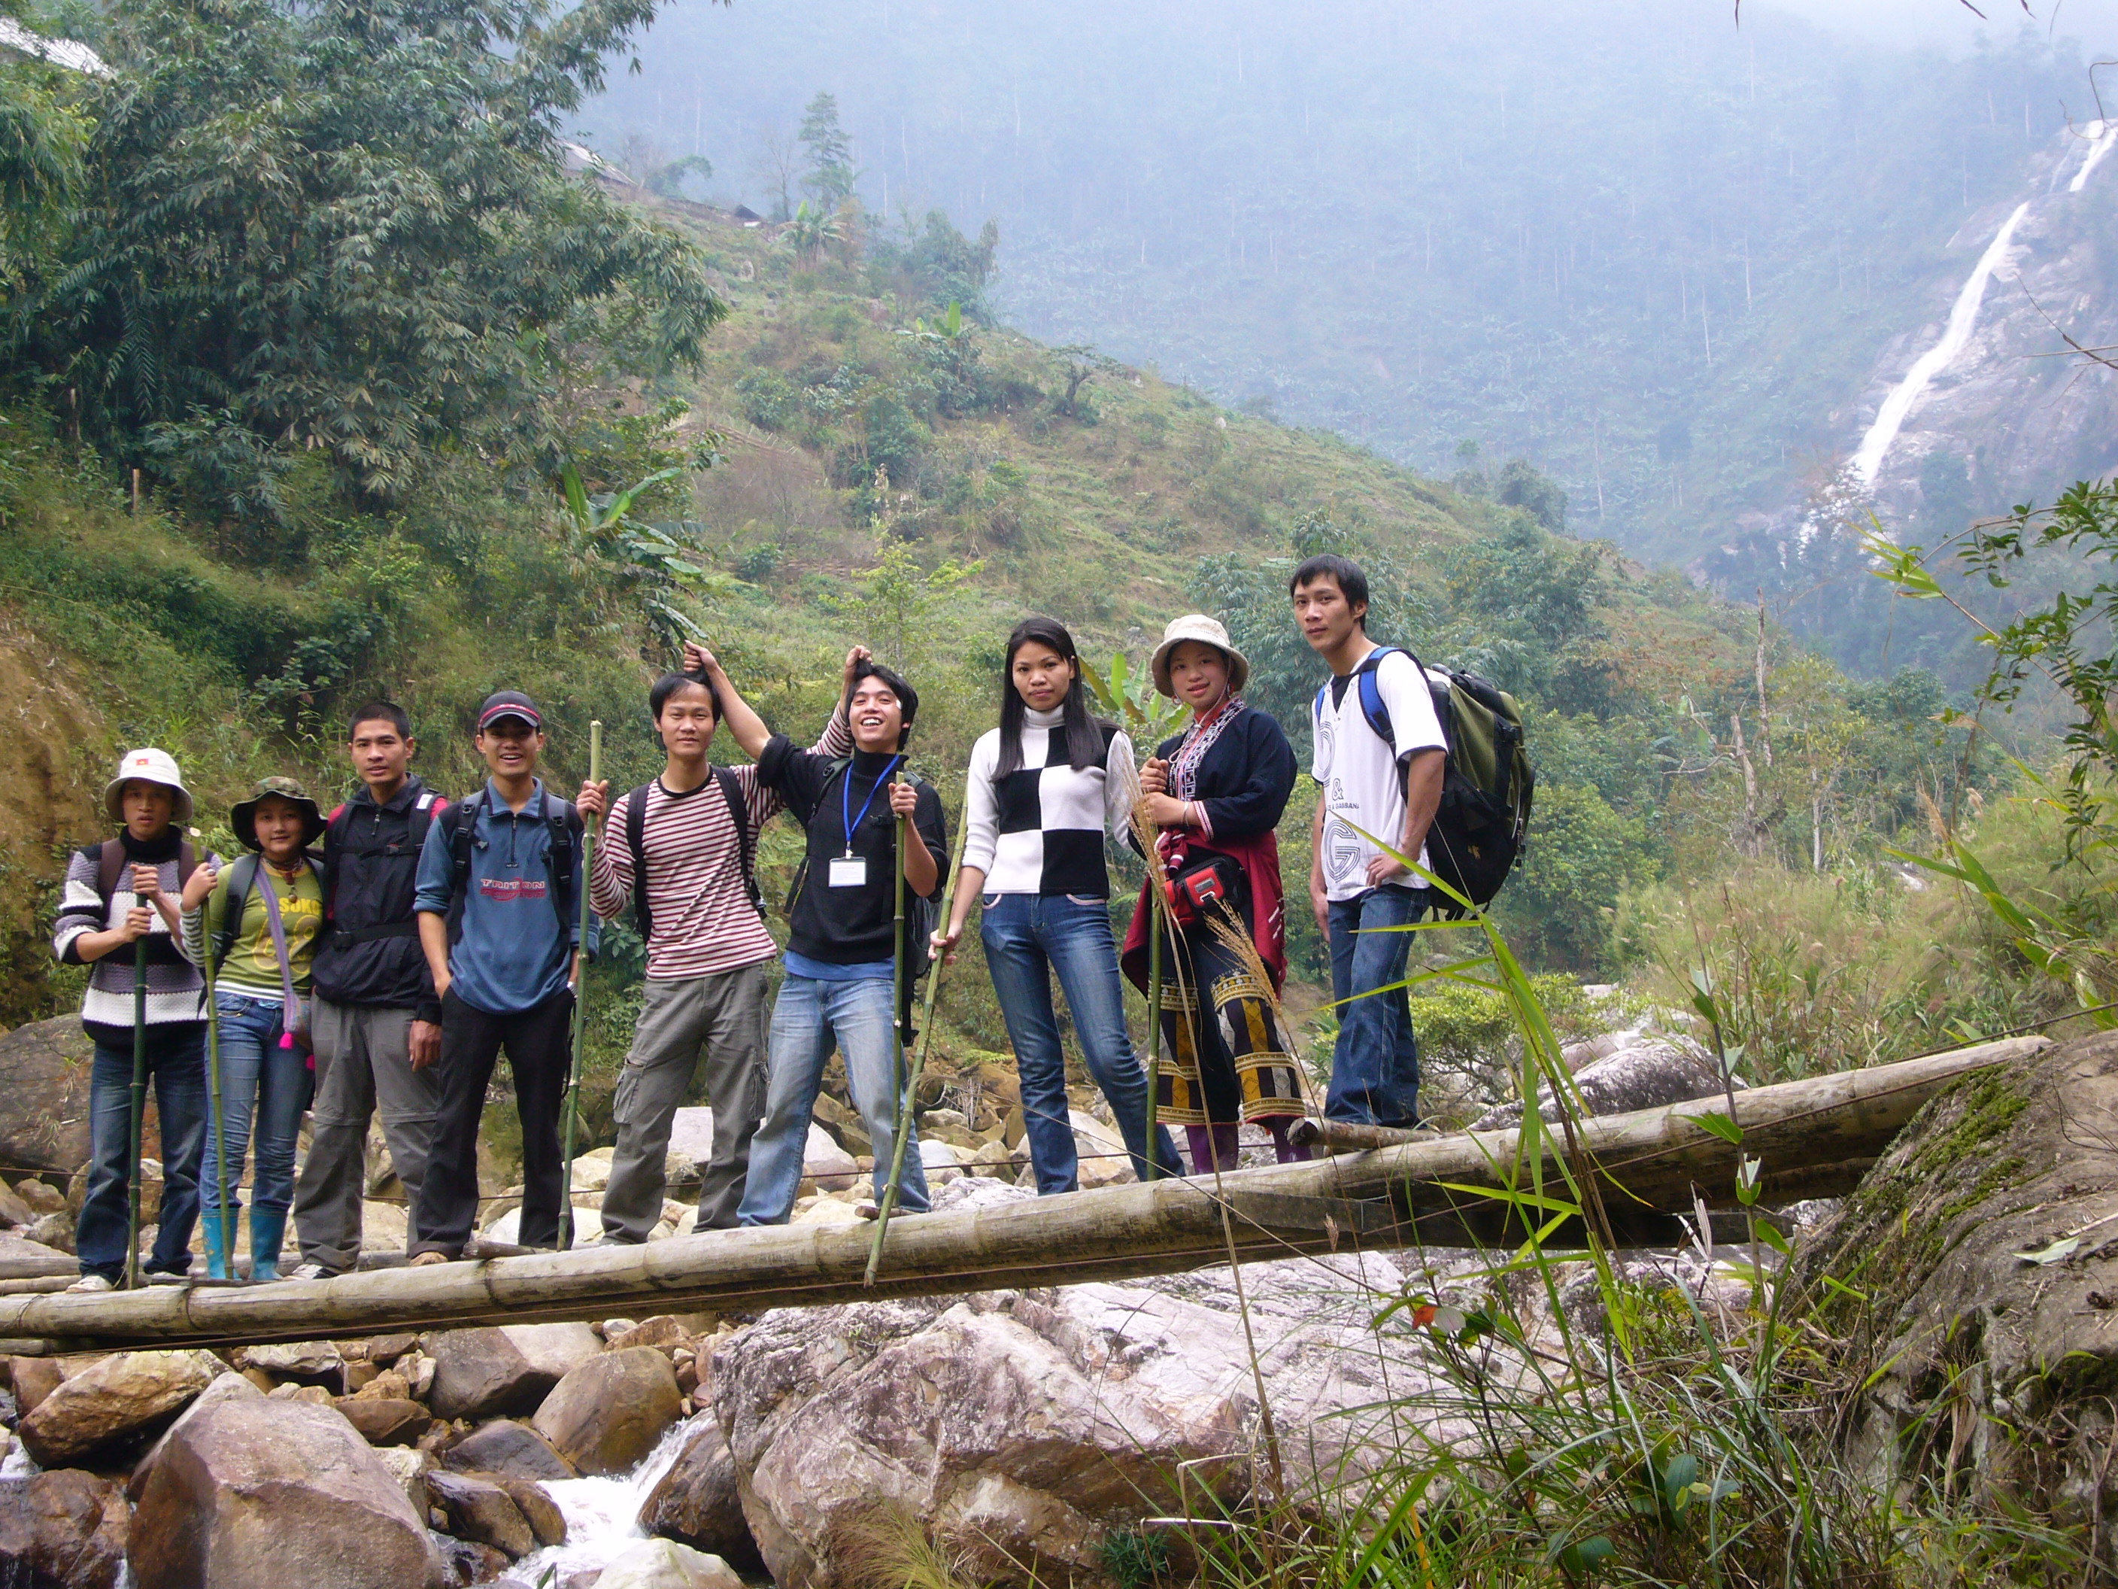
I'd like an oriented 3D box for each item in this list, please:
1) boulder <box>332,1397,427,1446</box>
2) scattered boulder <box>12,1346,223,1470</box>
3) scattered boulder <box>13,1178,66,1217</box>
[{"bbox_3d":[-2.326,2.150,13.200,0.330,0.170,0.250,0,1,0],"label":"boulder"},{"bbox_3d":[-3.094,2.025,12.700,0.670,0.400,0.500,0,1,0],"label":"scattered boulder"},{"bbox_3d":[-4.627,1.829,17.500,0.250,0.180,0.210,0,1,0],"label":"scattered boulder"}]

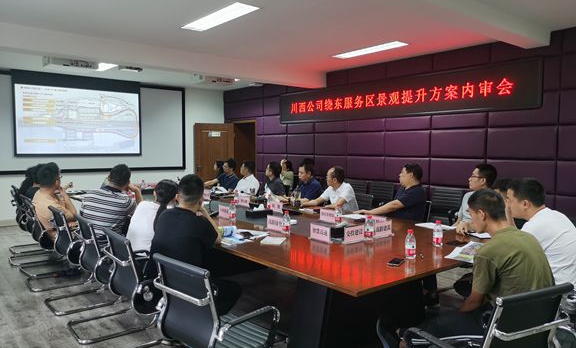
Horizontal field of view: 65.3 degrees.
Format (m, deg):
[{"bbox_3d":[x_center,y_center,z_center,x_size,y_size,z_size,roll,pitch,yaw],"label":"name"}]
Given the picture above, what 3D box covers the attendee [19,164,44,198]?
[{"bbox_3d":[-3.002,0.501,5.453,0.500,1.220,0.750,2,3,20],"label":"attendee"}]

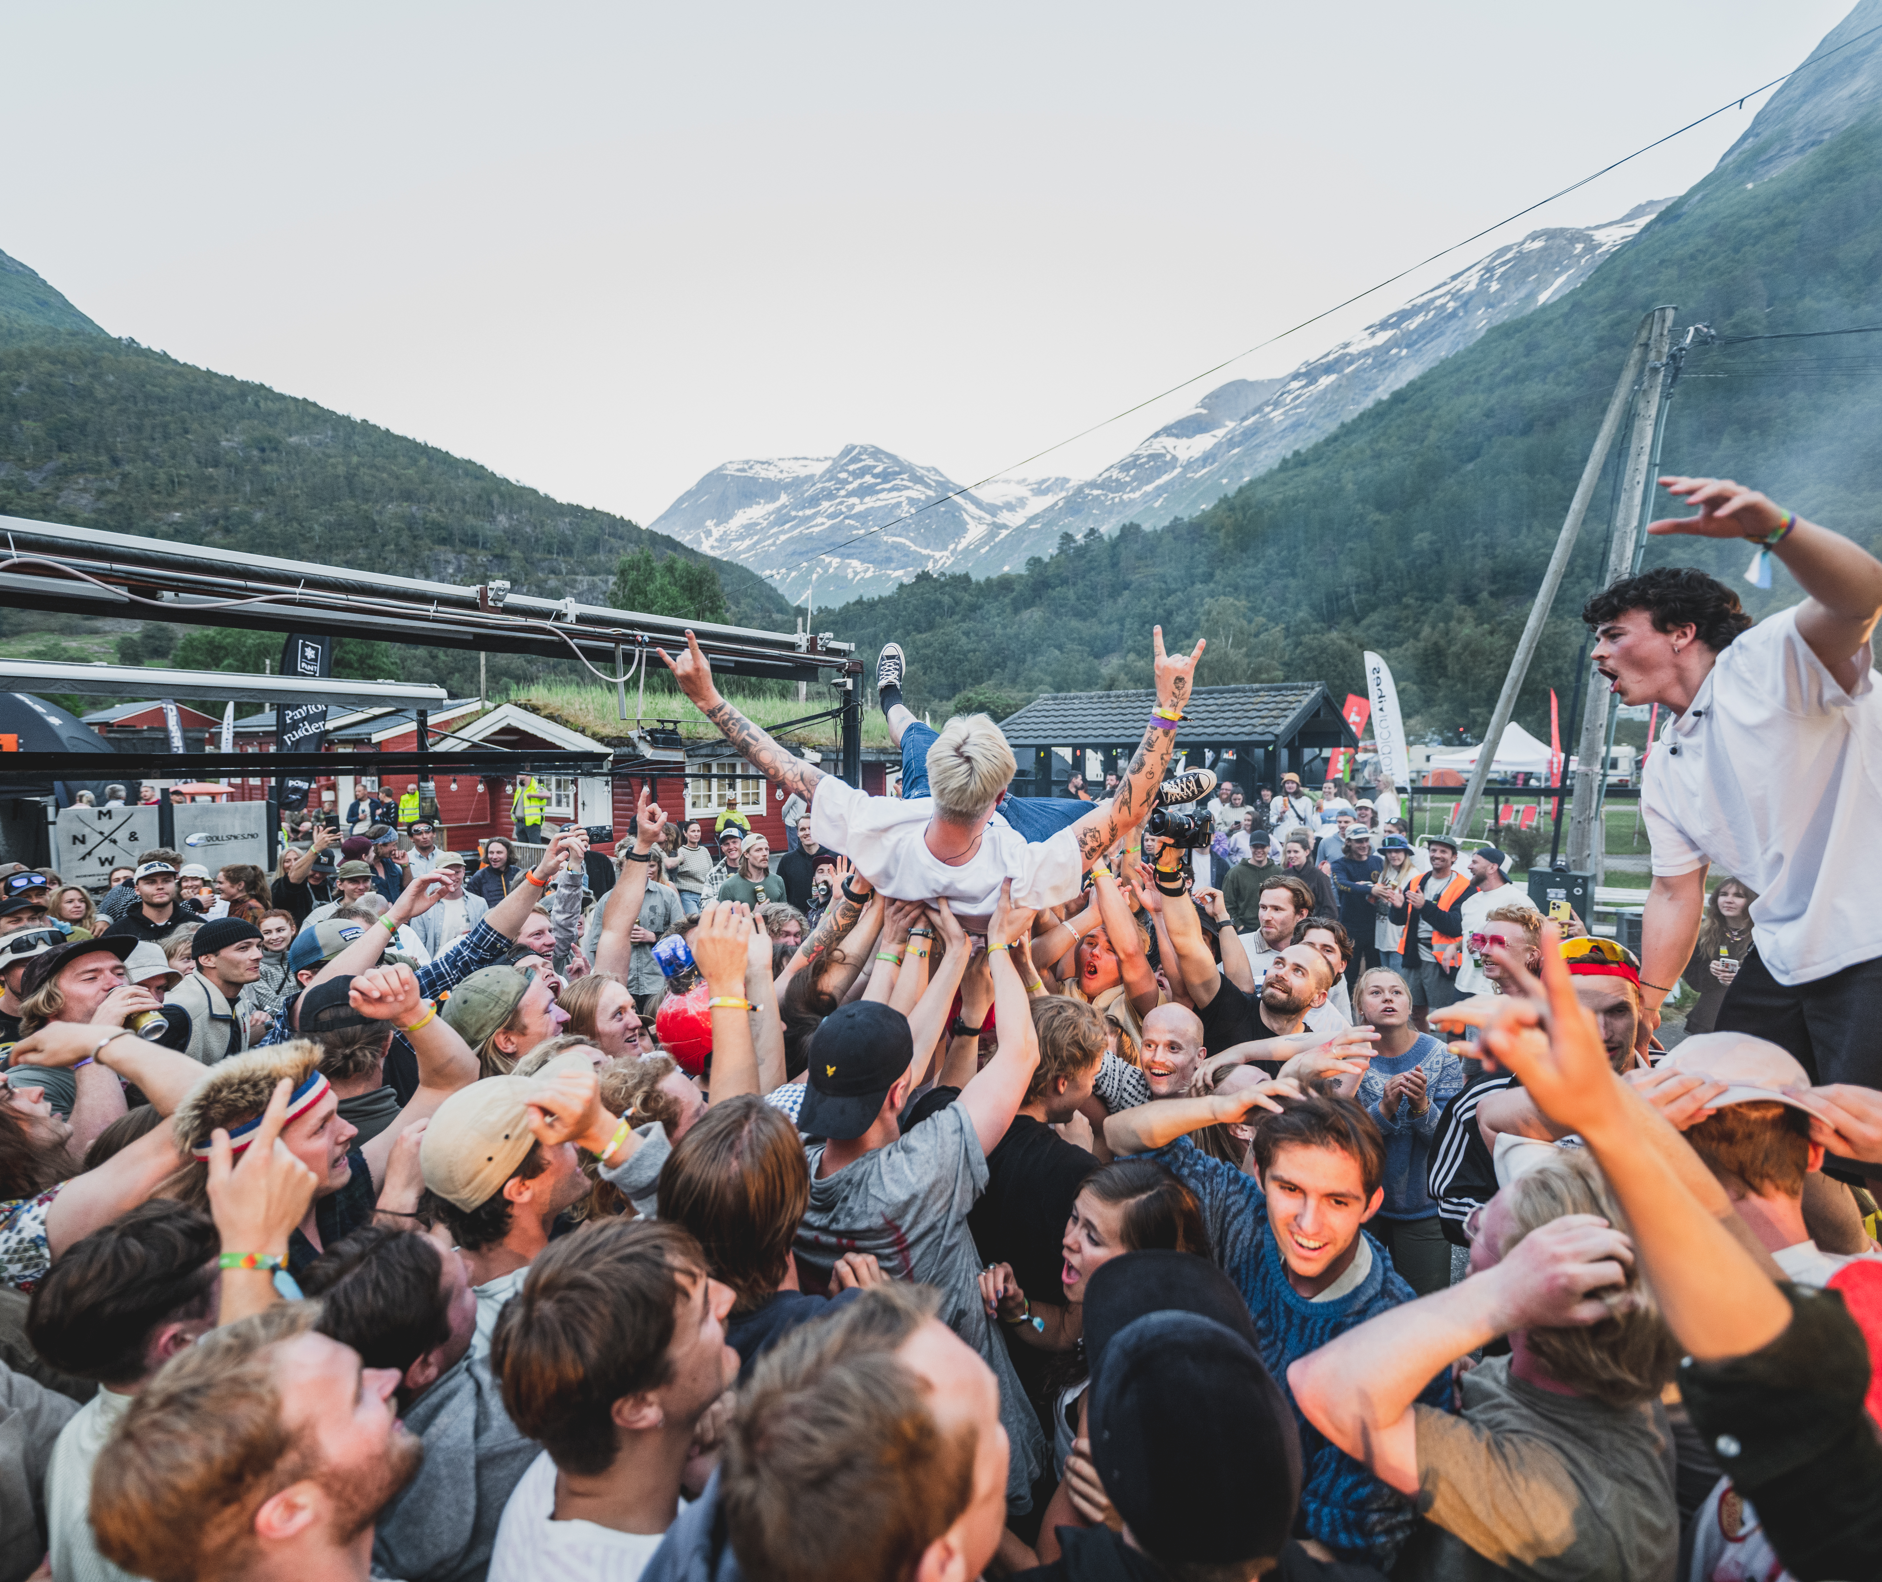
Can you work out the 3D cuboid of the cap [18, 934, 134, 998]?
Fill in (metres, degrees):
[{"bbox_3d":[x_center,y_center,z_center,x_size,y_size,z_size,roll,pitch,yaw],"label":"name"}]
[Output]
[{"bbox_3d":[-2.361,0.478,2.520,0.265,0.130,0.180,-25,0,-5],"label":"cap"}]

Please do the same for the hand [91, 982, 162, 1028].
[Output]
[{"bbox_3d":[-1.854,0.489,2.100,0.130,0.080,0.090,-31,-23,-27],"label":"hand"}]

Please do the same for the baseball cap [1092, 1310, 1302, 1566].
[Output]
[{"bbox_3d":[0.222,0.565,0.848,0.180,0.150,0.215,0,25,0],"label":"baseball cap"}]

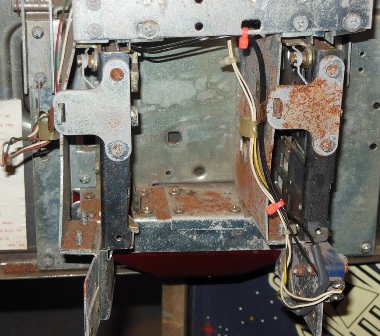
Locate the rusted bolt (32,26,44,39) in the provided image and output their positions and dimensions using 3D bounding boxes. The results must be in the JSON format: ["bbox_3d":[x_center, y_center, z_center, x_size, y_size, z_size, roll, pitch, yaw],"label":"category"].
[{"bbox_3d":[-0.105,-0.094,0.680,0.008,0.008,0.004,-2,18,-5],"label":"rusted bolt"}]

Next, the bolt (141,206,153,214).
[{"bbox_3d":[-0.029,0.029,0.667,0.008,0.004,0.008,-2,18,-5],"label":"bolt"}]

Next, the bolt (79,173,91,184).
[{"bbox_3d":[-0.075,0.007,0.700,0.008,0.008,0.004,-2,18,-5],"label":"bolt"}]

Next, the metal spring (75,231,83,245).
[{"bbox_3d":[-0.069,0.043,0.615,0.005,0.009,0.005,-2,18,-5],"label":"metal spring"}]

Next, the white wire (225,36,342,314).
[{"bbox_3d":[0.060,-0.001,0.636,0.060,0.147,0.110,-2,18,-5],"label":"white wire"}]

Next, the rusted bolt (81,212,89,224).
[{"bbox_3d":[-0.069,0.033,0.645,0.005,0.008,0.005,-2,18,-5],"label":"rusted bolt"}]

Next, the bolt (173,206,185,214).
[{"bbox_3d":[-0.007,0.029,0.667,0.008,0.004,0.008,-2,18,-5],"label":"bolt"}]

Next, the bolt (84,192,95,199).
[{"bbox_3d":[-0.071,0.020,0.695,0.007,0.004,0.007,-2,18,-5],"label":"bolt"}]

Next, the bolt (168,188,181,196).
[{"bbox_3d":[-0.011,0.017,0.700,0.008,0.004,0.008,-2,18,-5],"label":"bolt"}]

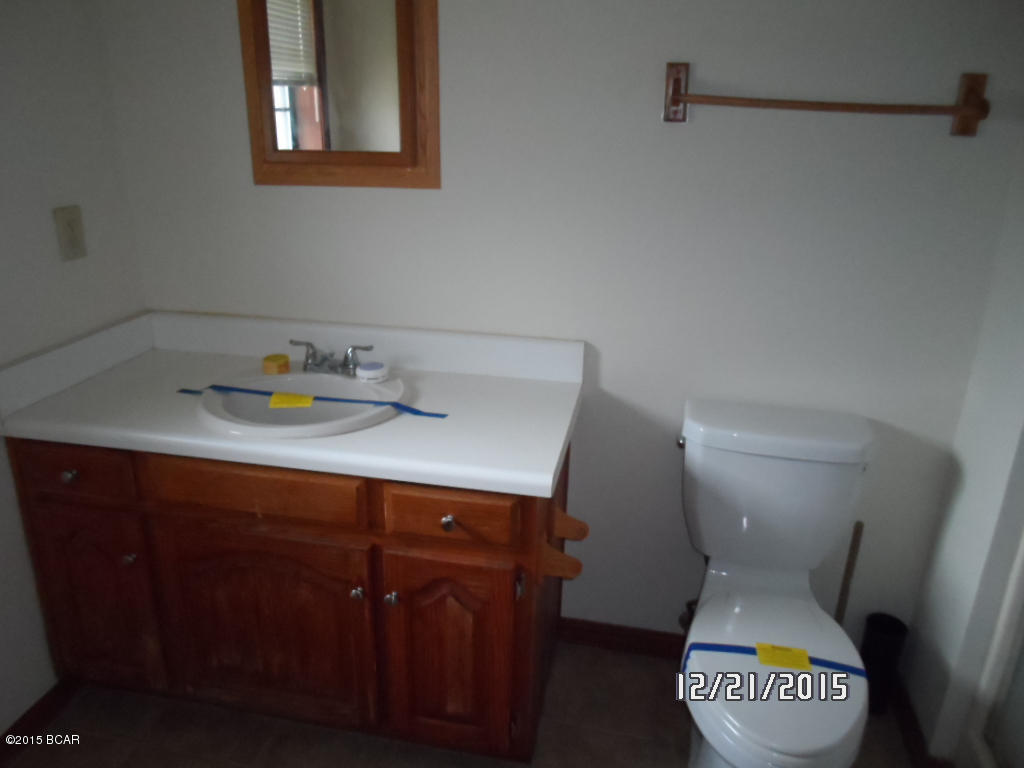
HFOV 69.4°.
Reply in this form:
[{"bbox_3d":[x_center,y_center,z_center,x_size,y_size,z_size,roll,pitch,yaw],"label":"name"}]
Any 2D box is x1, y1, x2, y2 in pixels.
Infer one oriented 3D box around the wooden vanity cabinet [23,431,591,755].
[{"bbox_3d":[-0.500,0.438,1.924,1.215,0.747,0.526,5,19,10],"label":"wooden vanity cabinet"}]

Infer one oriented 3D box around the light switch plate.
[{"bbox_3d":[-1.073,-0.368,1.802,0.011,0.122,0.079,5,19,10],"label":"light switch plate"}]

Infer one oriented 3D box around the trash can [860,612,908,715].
[{"bbox_3d":[0.952,0.729,1.920,0.093,0.246,0.093,5,19,10],"label":"trash can"}]

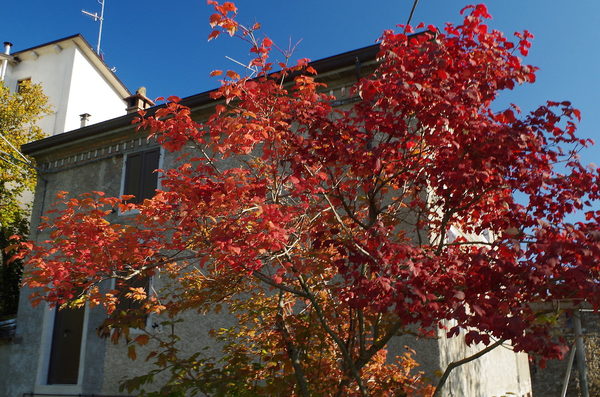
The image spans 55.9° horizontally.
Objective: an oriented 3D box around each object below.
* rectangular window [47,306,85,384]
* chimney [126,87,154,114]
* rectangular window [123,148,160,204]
[{"bbox_3d":[-5.232,2.997,12.916,1.051,2.392,0.060,-9,-18,26],"label":"rectangular window"},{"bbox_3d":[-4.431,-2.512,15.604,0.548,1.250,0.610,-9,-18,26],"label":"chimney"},{"bbox_3d":[-3.574,-0.467,12.789,0.992,1.256,0.060,-9,-18,26],"label":"rectangular window"}]

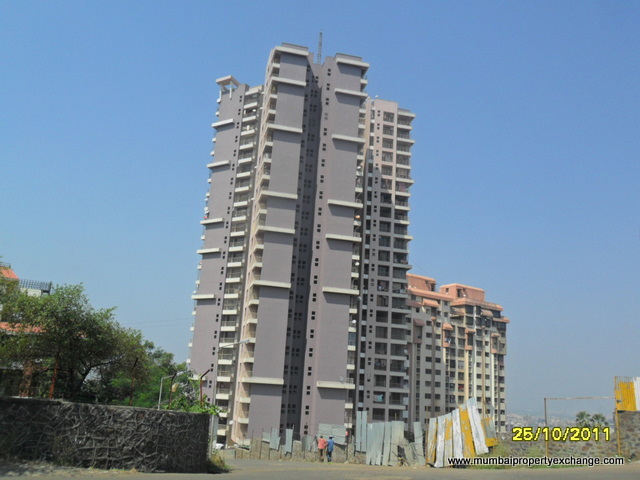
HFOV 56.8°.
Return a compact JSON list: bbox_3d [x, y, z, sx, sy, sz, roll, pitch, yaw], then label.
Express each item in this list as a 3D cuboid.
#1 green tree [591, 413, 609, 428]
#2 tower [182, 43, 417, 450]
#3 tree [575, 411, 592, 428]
[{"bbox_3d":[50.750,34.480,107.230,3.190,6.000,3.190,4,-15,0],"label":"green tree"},{"bbox_3d":[-2.230,2.370,111.600,41.300,68.140,31.860,7,-15,-12],"label":"tower"},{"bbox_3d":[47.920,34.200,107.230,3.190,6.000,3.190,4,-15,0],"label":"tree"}]

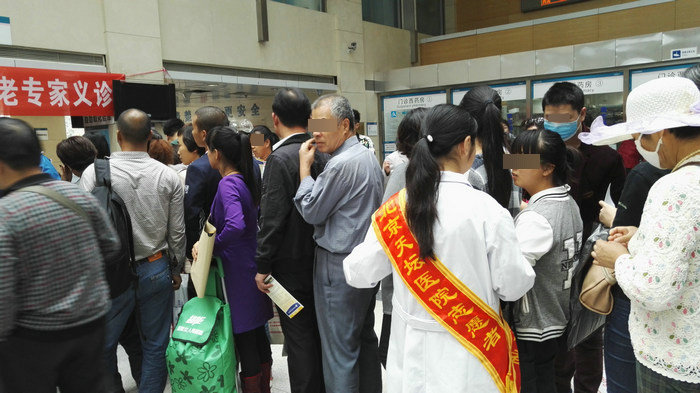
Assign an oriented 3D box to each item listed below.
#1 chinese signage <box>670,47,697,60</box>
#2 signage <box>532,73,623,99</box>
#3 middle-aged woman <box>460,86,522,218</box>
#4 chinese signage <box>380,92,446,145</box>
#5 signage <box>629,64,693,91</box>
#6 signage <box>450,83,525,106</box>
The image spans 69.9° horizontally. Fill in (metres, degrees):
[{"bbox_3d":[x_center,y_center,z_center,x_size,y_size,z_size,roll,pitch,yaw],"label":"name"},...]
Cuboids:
[{"bbox_3d":[3.765,-1.611,5.637,0.242,0.104,0.020,2,7,36],"label":"chinese signage"},{"bbox_3d":[2.858,-1.390,6.338,1.083,0.242,0.050,2,7,36],"label":"signage"},{"bbox_3d":[0.601,0.373,2.165,0.460,1.670,0.340,-6,7,-33],"label":"middle-aged woman"},{"bbox_3d":[0.988,-1.203,7.749,1.118,0.752,0.050,2,7,36],"label":"chinese signage"},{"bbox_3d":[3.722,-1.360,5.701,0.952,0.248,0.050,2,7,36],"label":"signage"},{"bbox_3d":[1.925,-1.427,7.025,1.083,0.242,0.050,2,7,36],"label":"signage"}]

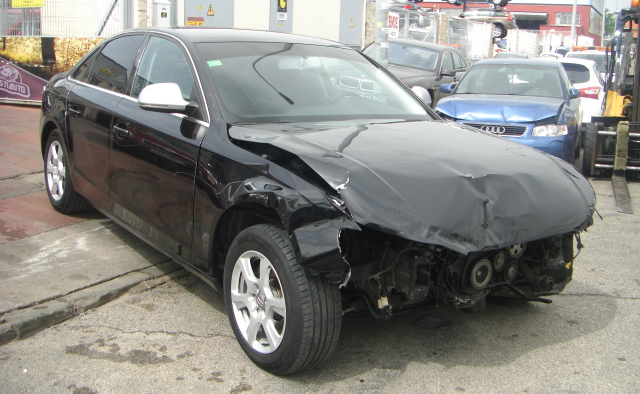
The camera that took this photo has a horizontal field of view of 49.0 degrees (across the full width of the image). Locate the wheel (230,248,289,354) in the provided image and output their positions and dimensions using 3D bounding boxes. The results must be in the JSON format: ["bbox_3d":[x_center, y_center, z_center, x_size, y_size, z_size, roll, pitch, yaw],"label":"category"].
[{"bbox_3d":[-0.190,0.424,2.898,0.190,0.440,0.440,-5,15,-36],"label":"wheel"}]

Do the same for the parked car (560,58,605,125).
[{"bbox_3d":[4.982,-2.322,15.224,1.800,1.520,4.300,5,12,16],"label":"parked car"}]

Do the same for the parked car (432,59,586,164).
[{"bbox_3d":[2.701,-1.220,9.892,1.760,1.420,4.120,6,12,20],"label":"parked car"}]

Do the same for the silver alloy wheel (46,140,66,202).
[{"bbox_3d":[-1.838,-0.184,5.088,0.190,0.440,0.440,-5,15,-36],"label":"silver alloy wheel"}]

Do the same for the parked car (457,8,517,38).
[{"bbox_3d":[8.685,-9.507,38.500,4.500,1.620,1.820,8,13,28],"label":"parked car"}]

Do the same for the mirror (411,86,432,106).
[{"bbox_3d":[0.624,-0.634,4.481,0.250,0.160,0.140,-5,15,-36],"label":"mirror"}]

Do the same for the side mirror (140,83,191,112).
[{"bbox_3d":[-0.786,-0.486,3.455,0.250,0.160,0.140,-5,15,-36],"label":"side mirror"}]

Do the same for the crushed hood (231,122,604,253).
[{"bbox_3d":[0.467,-0.109,3.298,1.470,0.370,1.140,-5,15,-36],"label":"crushed hood"}]

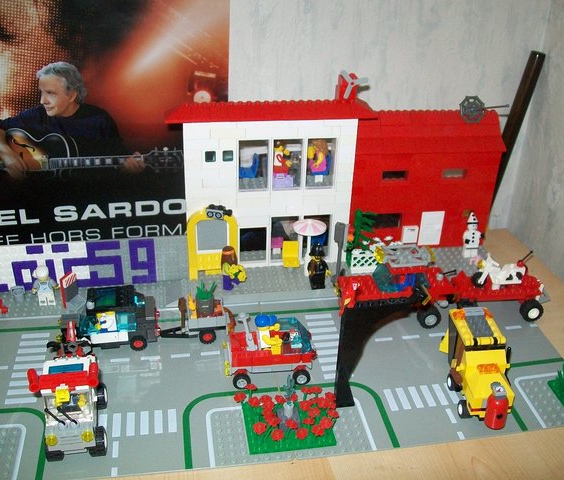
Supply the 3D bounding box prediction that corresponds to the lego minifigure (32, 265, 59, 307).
[{"bbox_3d":[-0.220,0.042,0.619,0.025,0.042,0.013,-3,30,-9],"label":"lego minifigure"}]

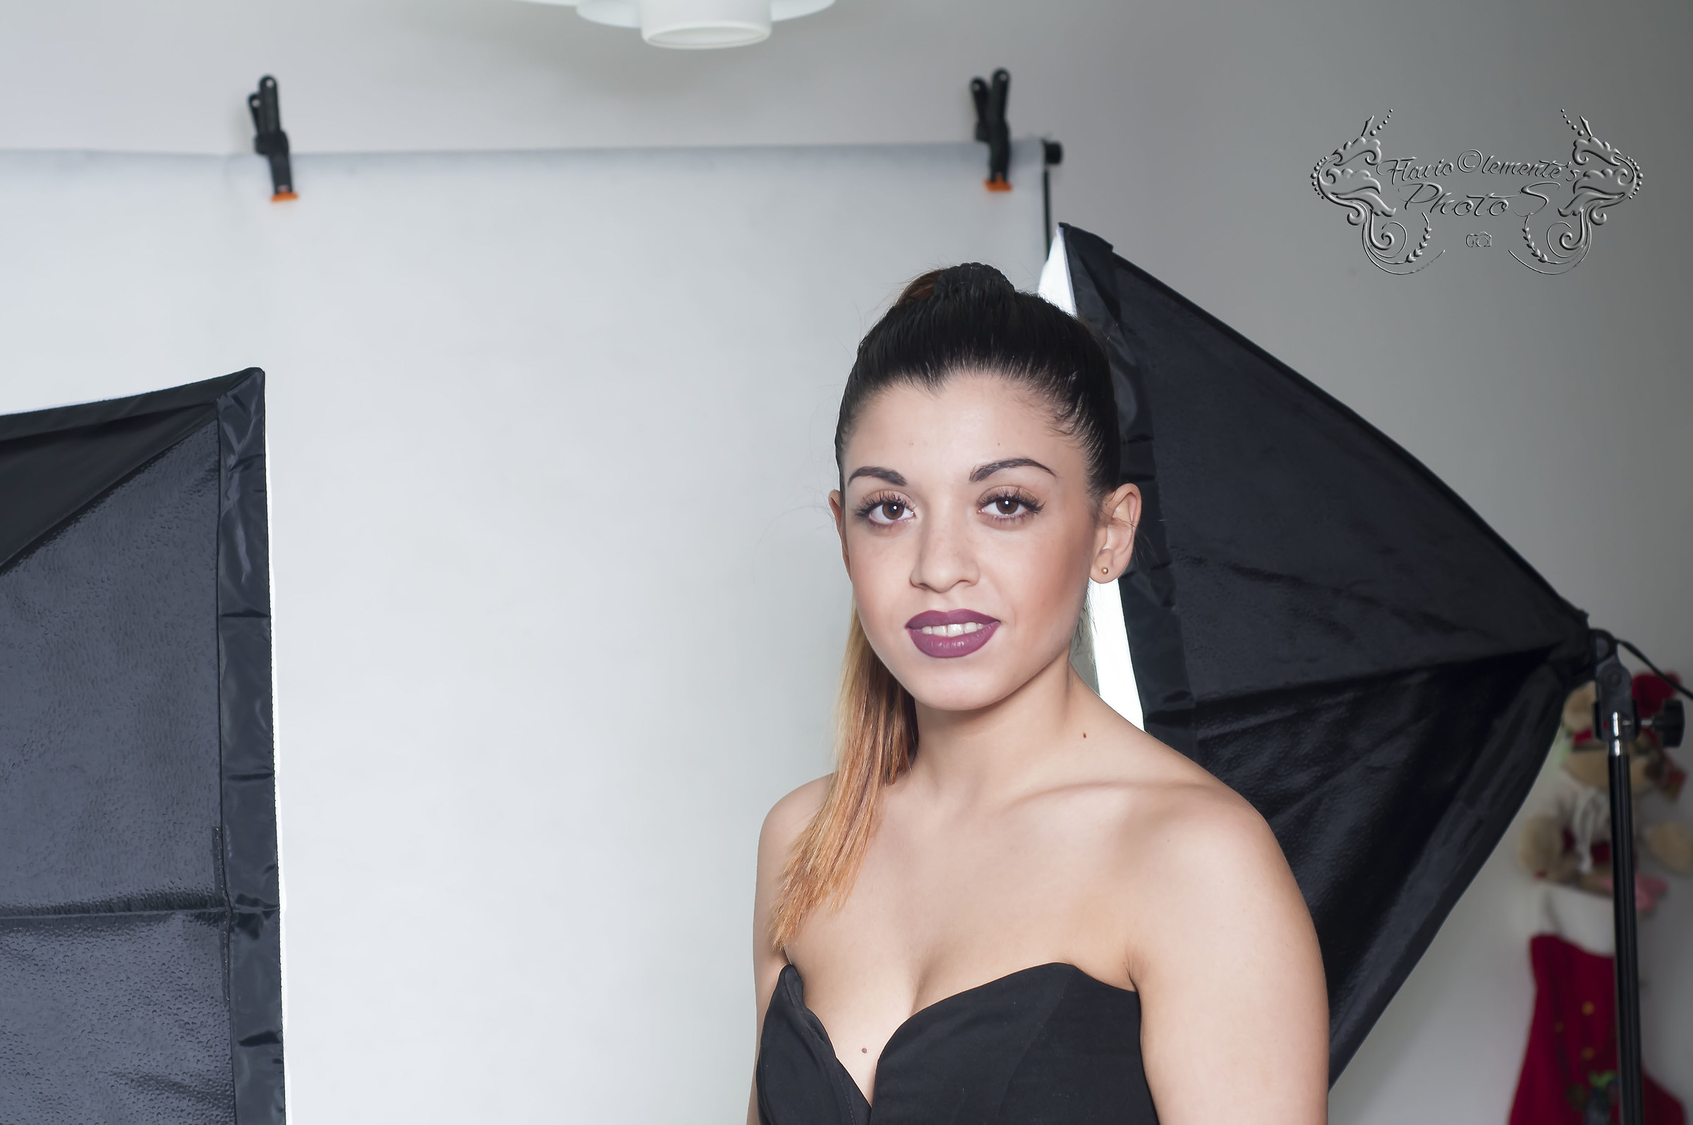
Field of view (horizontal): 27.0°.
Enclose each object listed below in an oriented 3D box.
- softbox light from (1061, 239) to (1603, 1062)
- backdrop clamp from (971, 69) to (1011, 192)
[{"bbox_3d":[0.382,0.093,2.658,0.370,0.700,0.500,-9,-2,1],"label":"softbox light"},{"bbox_3d":[0.148,-0.441,3.600,0.030,0.120,0.065,-2,-1,-16],"label":"backdrop clamp"}]

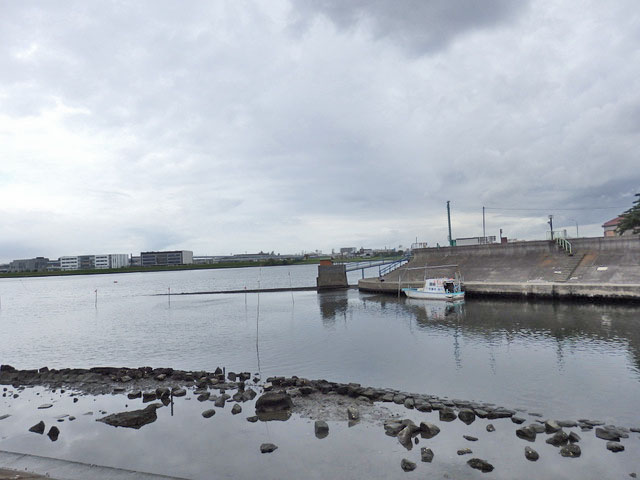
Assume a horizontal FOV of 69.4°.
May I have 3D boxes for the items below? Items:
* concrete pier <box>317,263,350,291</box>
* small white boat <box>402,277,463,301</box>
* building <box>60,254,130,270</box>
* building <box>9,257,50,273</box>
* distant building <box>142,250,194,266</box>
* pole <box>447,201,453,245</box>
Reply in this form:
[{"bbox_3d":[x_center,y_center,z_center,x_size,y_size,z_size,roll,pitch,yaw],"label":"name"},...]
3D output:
[{"bbox_3d":[1.771,5.286,65.500,4.100,3.700,2.800,-3,-3,8],"label":"concrete pier"},{"bbox_3d":[10.740,4.662,44.800,2.050,2.200,7.000,-1,-3,-35],"label":"small white boat"},{"bbox_3d":[-290.461,29.499,598.000,67.000,18.000,41.000,-3,-3,6],"label":"building"},{"bbox_3d":[-382.735,33.654,610.000,38.000,17.000,26.000,-3,-3,6],"label":"building"},{"bbox_3d":[-204.574,25.672,618.000,57.000,18.500,30.000,-3,-3,6],"label":"distant building"},{"bbox_3d":[18.816,-2.203,67.000,0.350,6.900,0.350,-3,-3,9],"label":"pole"}]

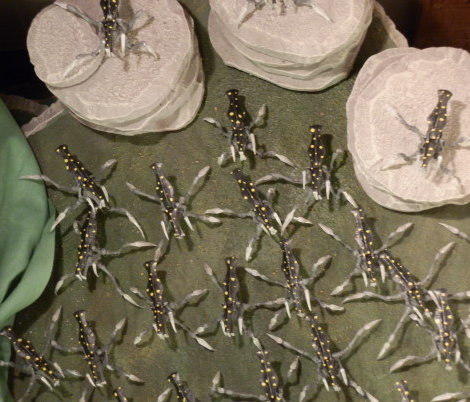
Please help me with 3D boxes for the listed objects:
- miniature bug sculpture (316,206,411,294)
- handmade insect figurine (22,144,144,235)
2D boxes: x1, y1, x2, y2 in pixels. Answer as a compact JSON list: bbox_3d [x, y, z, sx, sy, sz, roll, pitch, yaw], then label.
[{"bbox_3d":[0.112,0.037,0.765,0.081,0.034,0.066,-10,66,-5],"label":"miniature bug sculpture"},{"bbox_3d":[-0.122,-0.003,0.783,0.080,0.034,0.110,-34,70,-14],"label":"handmade insect figurine"}]

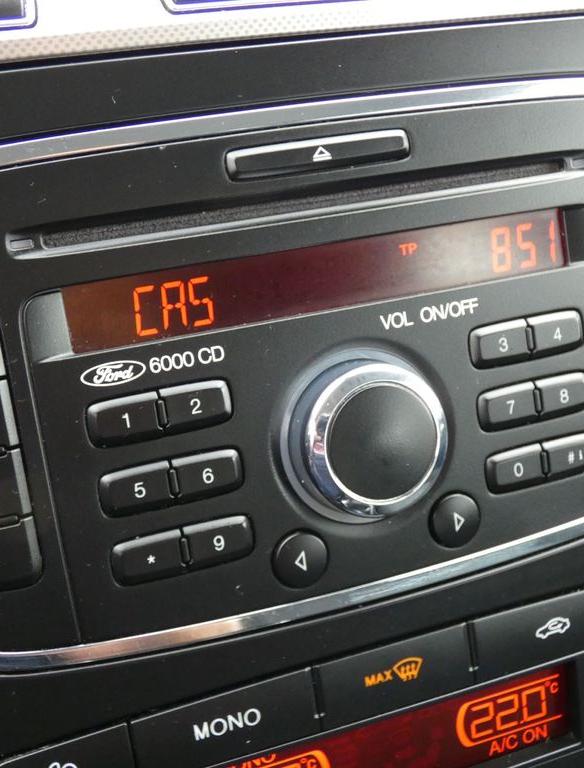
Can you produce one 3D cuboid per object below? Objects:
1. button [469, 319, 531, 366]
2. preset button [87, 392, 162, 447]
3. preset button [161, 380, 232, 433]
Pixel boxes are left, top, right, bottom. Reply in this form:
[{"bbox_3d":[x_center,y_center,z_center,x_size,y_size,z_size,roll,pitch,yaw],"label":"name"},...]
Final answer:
[{"bbox_3d":[0.050,-0.009,0.256,0.016,0.011,0.003,-11,9,-18],"label":"button"},{"bbox_3d":[-0.036,0.008,0.228,0.016,0.011,0.003,-11,9,-18],"label":"preset button"},{"bbox_3d":[-0.021,0.005,0.233,0.016,0.011,0.003,-11,9,-18],"label":"preset button"}]

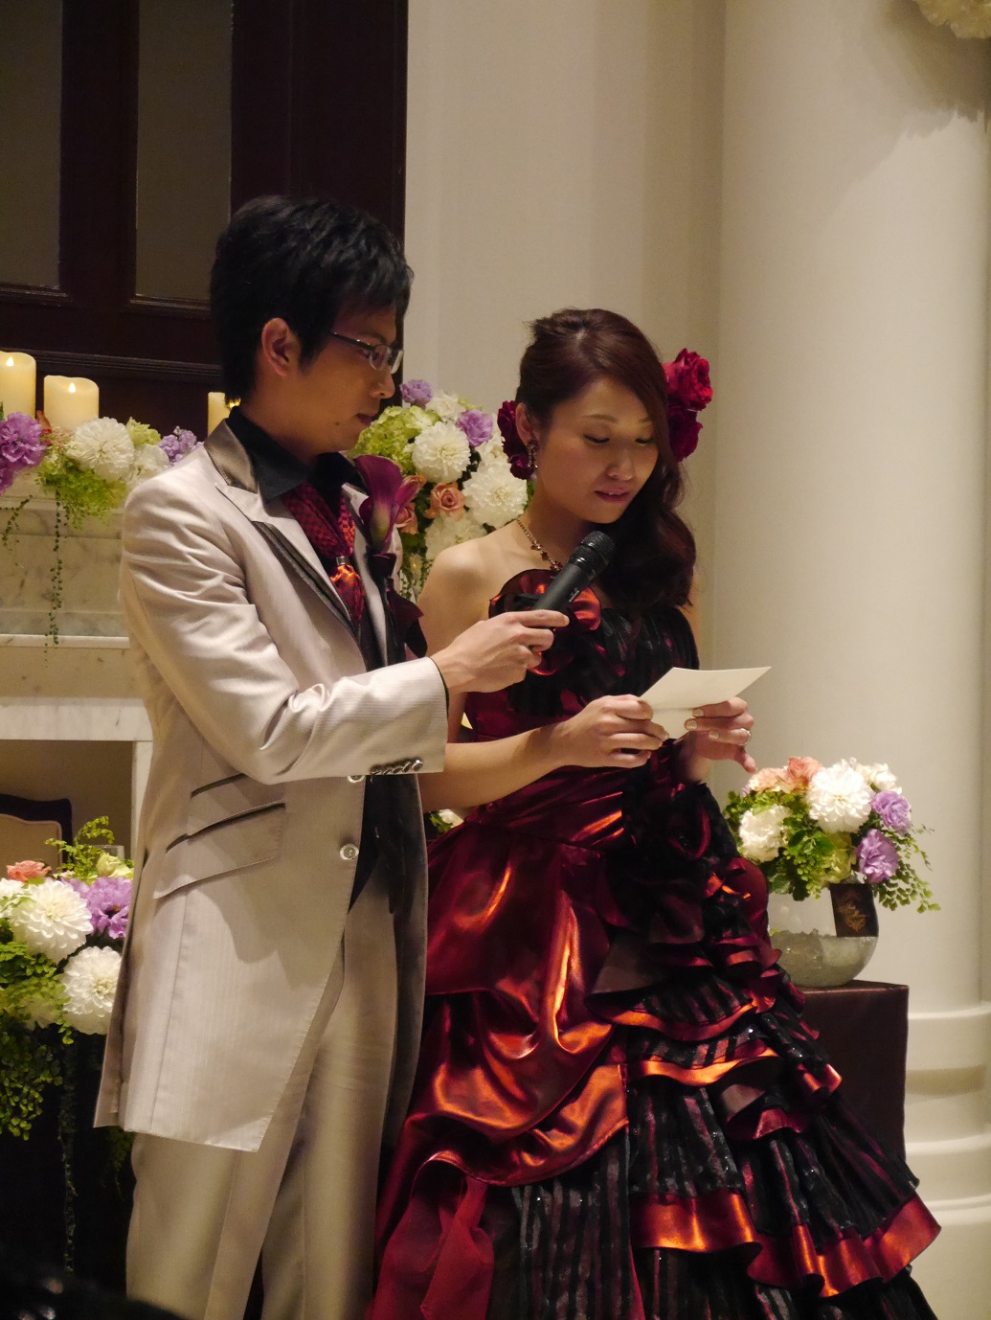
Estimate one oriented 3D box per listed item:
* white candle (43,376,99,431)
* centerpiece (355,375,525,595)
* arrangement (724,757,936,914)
[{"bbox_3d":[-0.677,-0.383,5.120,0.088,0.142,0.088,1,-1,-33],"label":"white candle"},{"bbox_3d":[-0.086,-0.288,5.350,0.320,0.345,0.270,1,-1,-27],"label":"centerpiece"},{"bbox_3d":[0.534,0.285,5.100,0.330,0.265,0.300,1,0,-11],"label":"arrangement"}]

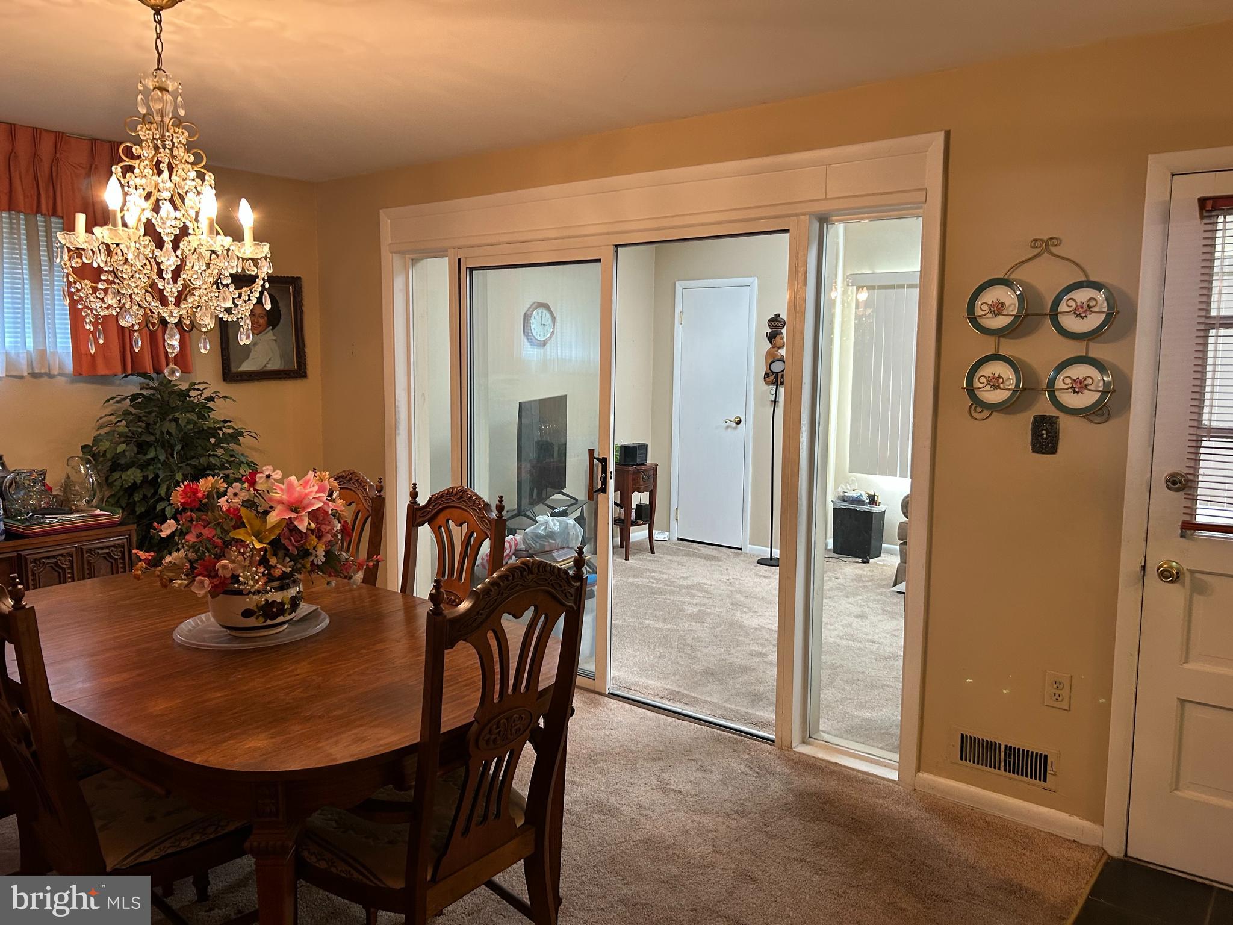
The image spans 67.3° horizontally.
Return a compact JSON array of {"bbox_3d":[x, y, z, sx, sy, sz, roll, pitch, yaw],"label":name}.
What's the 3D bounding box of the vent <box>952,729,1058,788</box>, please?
[{"bbox_3d":[1.275,0.971,3.042,0.338,0.136,0.018,5,8,37],"label":"vent"}]

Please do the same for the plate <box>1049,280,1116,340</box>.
[{"bbox_3d":[1.388,-0.453,2.761,0.182,0.182,0.025,5,8,37],"label":"plate"}]

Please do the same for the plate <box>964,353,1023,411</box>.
[{"bbox_3d":[1.193,-0.255,2.933,0.182,0.182,0.025,5,8,37],"label":"plate"}]

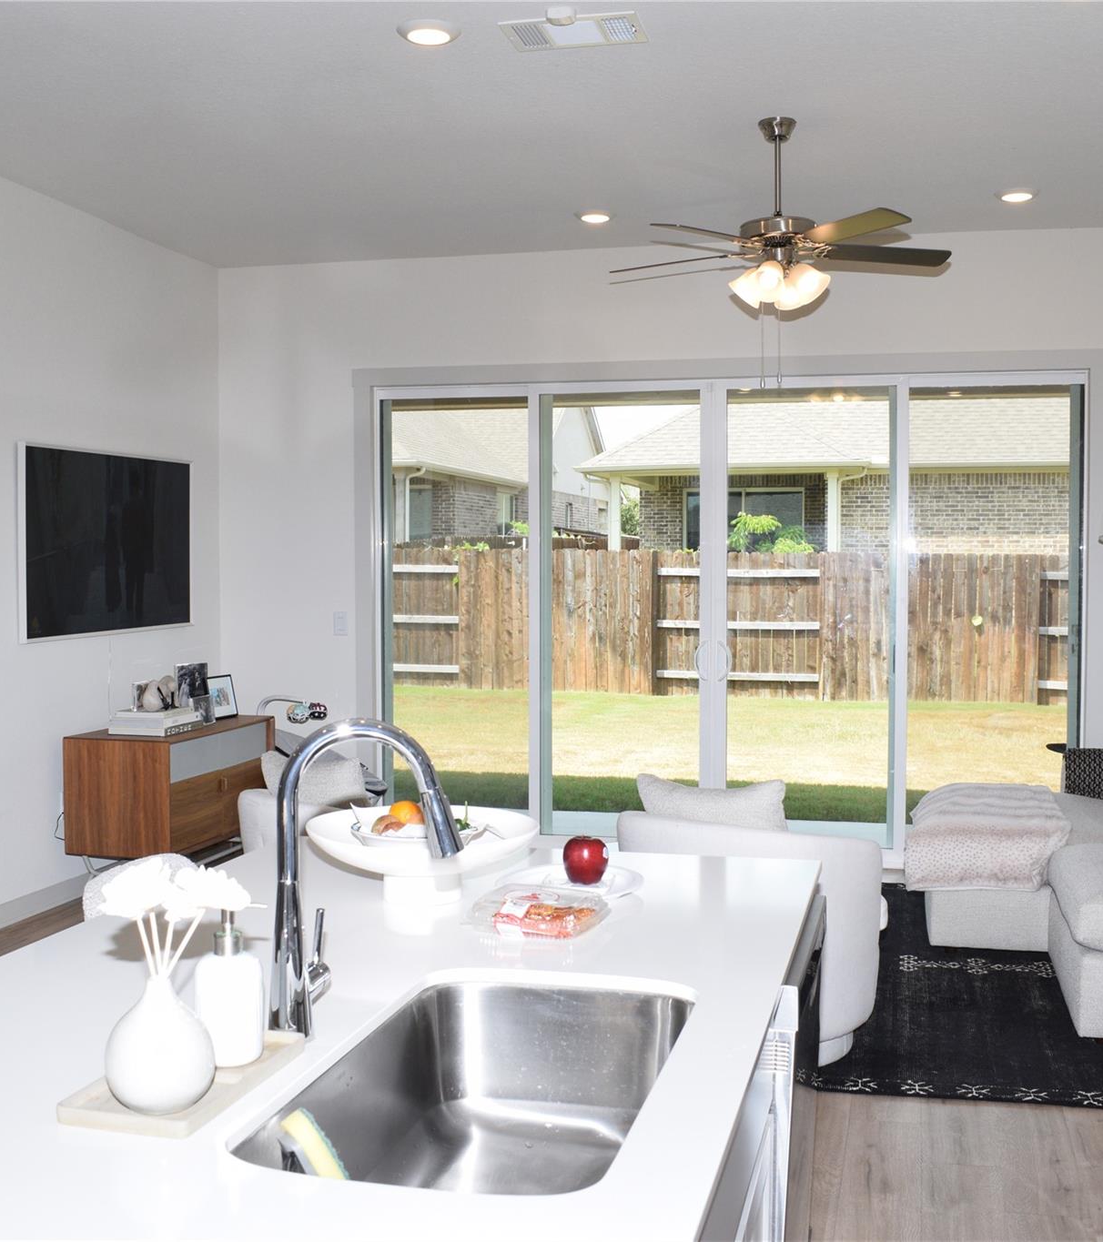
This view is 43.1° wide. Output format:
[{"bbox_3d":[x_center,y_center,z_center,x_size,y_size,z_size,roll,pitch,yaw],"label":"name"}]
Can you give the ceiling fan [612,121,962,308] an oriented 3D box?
[{"bbox_3d":[0.792,-1.412,4.902,1.270,0.650,1.230,1,3,10],"label":"ceiling fan"}]

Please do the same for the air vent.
[{"bbox_3d":[0.070,-1.722,4.114,0.400,0.020,0.238,1,3,15],"label":"air vent"}]

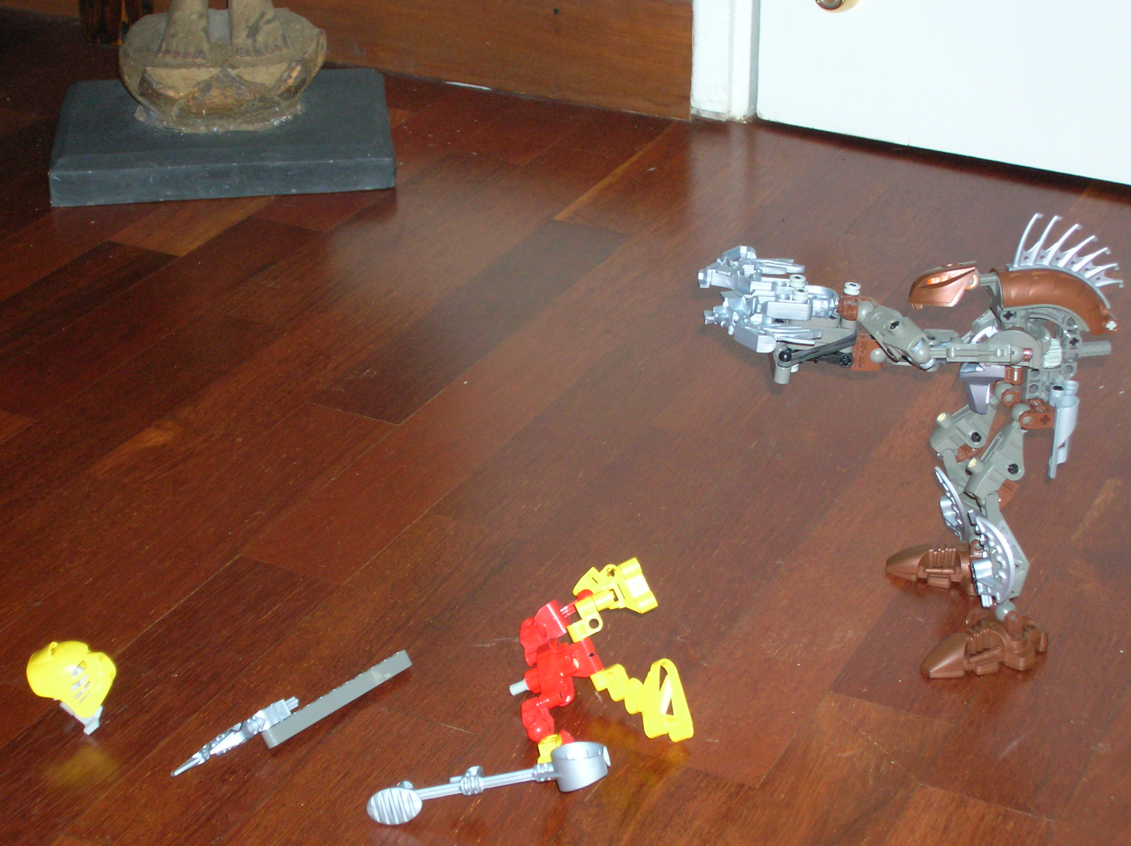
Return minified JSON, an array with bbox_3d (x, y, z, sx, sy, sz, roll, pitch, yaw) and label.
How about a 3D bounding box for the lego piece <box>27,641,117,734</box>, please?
[{"bbox_3d":[-0.220,0.116,1.020,0.037,0.040,0.033,14,31,25],"label":"lego piece"}]

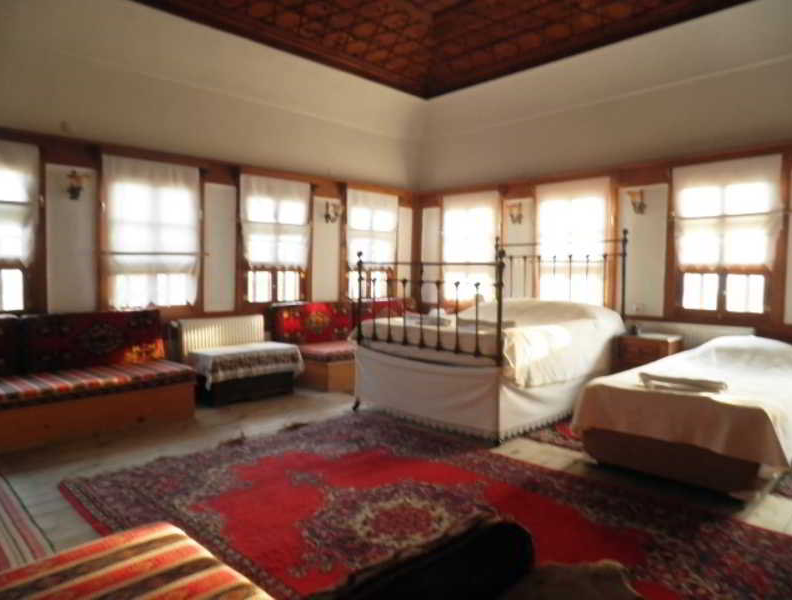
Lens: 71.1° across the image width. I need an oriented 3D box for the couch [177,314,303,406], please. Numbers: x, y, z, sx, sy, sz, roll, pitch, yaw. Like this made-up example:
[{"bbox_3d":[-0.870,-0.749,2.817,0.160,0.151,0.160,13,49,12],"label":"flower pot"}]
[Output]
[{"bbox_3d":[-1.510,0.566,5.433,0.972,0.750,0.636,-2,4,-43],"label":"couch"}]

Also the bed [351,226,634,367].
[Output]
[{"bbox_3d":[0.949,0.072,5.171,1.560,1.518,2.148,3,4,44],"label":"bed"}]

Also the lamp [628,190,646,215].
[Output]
[{"bbox_3d":[2.300,-0.926,5.264,0.144,0.240,0.132,-2,4,-43],"label":"lamp"}]

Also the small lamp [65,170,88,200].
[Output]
[{"bbox_3d":[-2.661,-0.962,4.644,0.138,0.228,0.156,-2,4,-43],"label":"small lamp"}]

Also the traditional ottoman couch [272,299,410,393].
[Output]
[{"bbox_3d":[-0.294,0.470,6.484,1.956,0.870,0.816,-2,4,-43],"label":"traditional ottoman couch"}]

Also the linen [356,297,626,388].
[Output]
[{"bbox_3d":[0.943,0.345,5.179,1.584,0.540,2.064,3,4,44],"label":"linen"}]

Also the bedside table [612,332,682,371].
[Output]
[{"bbox_3d":[2.190,0.660,4.833,0.372,0.684,0.492,-2,4,-43],"label":"bedside table"}]

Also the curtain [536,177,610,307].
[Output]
[{"bbox_3d":[1.842,-0.584,5.850,0.072,1.296,0.816,-2,4,-43],"label":"curtain"}]

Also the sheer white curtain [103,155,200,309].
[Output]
[{"bbox_3d":[-2.228,-0.603,5.146,0.876,1.358,0.072,-2,4,-43],"label":"sheer white curtain"}]

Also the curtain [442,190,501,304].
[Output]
[{"bbox_3d":[0.908,-0.638,6.840,0.072,1.344,0.876,-2,4,-43],"label":"curtain"}]

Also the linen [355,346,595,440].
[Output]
[{"bbox_3d":[0.923,0.681,5.177,1.536,0.564,2.064,3,4,44],"label":"linen"}]

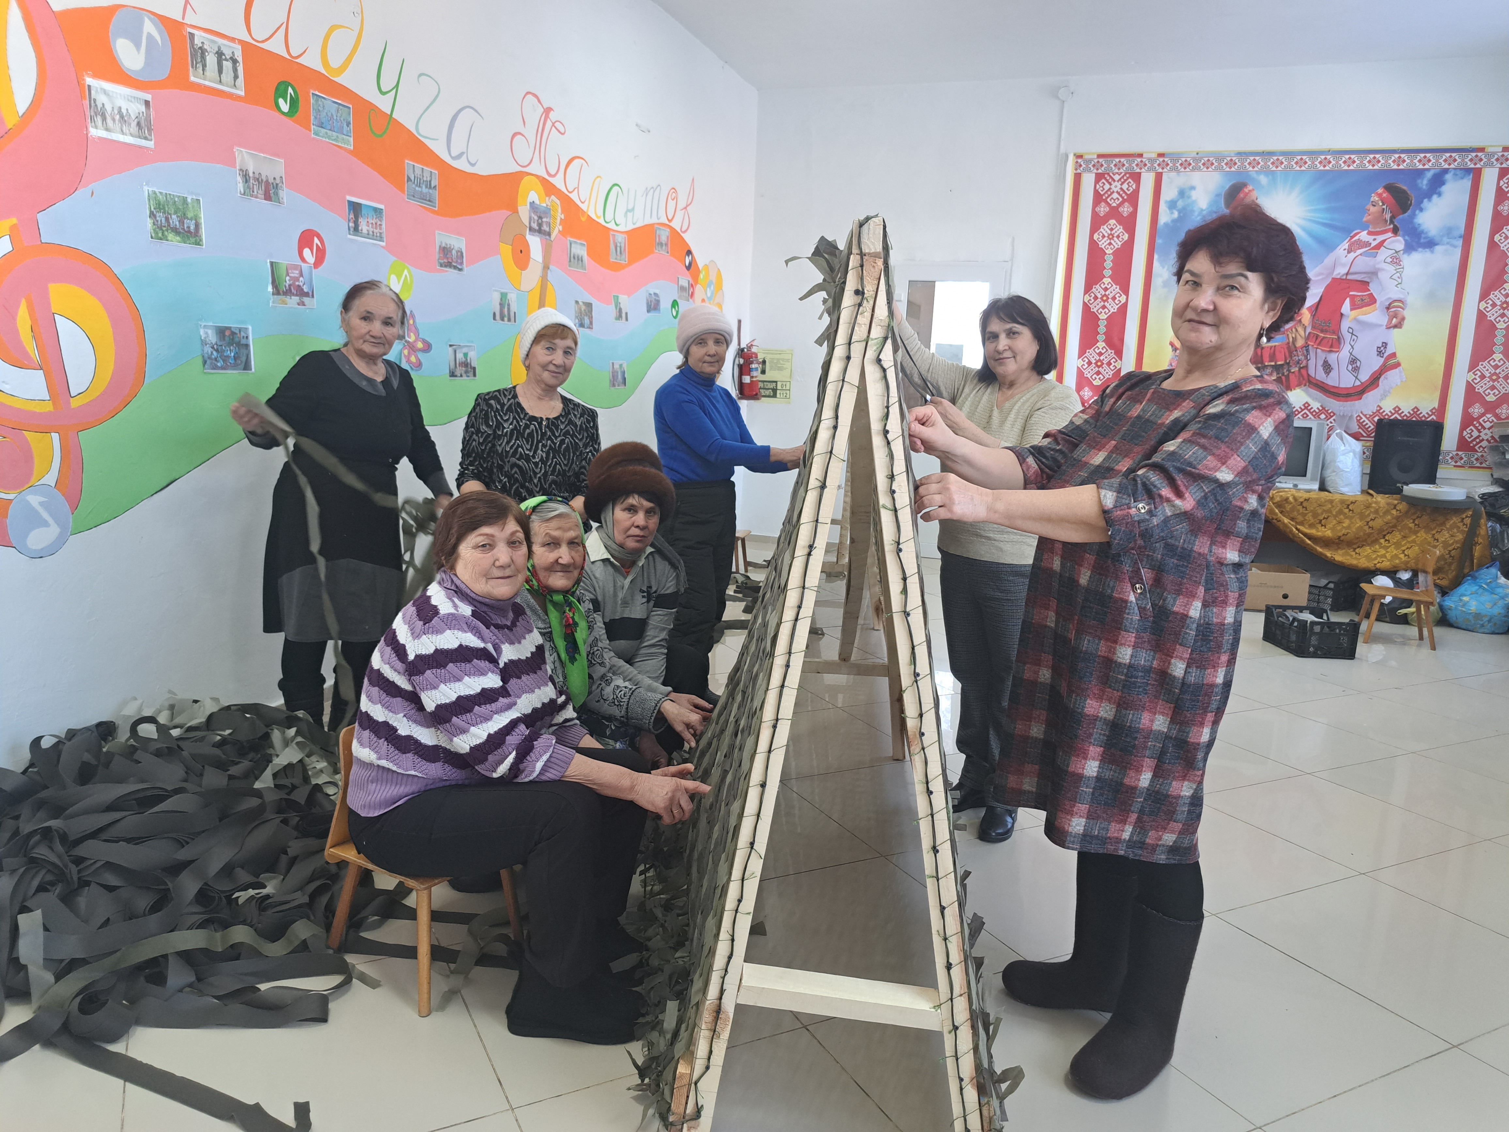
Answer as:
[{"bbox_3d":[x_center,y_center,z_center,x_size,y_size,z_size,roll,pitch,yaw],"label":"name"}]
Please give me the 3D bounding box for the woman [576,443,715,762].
[{"bbox_3d":[-0.377,0.173,3.261,0.480,1.090,0.580,-6,13,-39],"label":"woman"}]

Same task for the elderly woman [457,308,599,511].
[{"bbox_3d":[-0.785,-0.136,3.687,0.500,1.520,0.340,-3,11,-27],"label":"elderly woman"}]

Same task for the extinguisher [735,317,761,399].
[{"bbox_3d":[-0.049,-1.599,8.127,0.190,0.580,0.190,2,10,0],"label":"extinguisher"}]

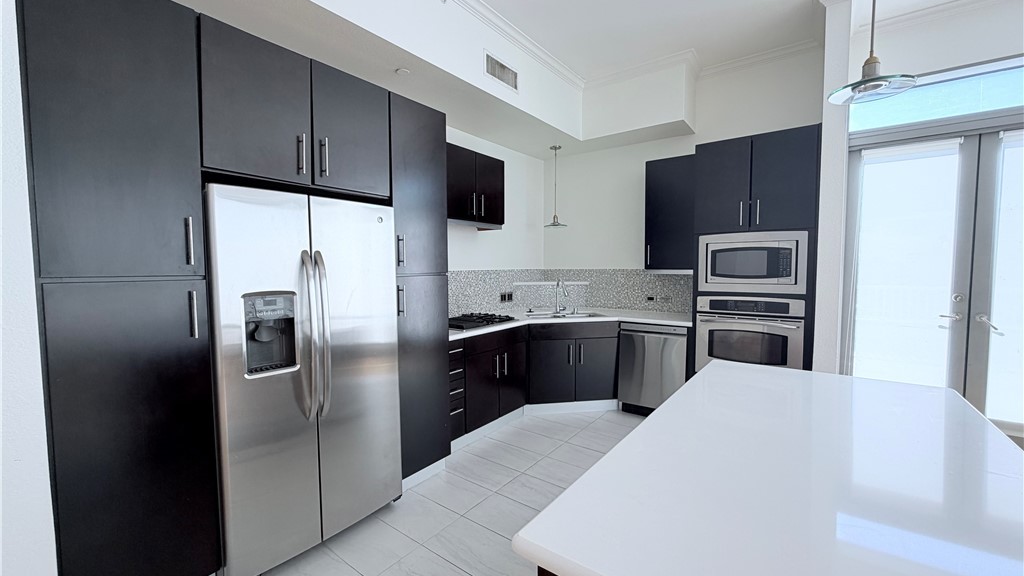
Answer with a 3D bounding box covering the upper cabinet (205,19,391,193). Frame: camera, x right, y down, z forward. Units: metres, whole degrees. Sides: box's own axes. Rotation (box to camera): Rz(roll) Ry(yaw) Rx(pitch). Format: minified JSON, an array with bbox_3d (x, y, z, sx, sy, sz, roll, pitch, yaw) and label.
[{"bbox_3d":[-1.244,-0.824,2.242,0.660,0.612,0.930,2,4,36],"label":"upper cabinet"}]

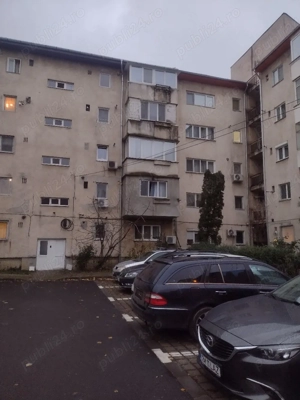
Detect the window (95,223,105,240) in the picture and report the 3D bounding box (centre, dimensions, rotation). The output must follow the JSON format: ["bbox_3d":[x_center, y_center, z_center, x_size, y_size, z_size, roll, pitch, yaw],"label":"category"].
[{"bbox_3d":[-3.318,2.128,20.963,0.639,1.073,0.150,3,-8,-17],"label":"window"}]

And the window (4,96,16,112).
[{"bbox_3d":[-9.073,-6.262,20.316,0.746,1.061,0.150,3,-8,-17],"label":"window"}]

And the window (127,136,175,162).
[{"bbox_3d":[0.228,-3.427,21.462,3.403,1.390,0.200,3,-8,-17],"label":"window"}]

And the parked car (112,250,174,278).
[{"bbox_3d":[0.456,2.984,14.239,4.250,1.440,1.750,3,-8,-16],"label":"parked car"}]

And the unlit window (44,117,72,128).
[{"bbox_3d":[-6.161,-5.191,21.079,1.715,0.594,0.150,3,-8,-17],"label":"unlit window"}]

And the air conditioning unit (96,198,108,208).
[{"bbox_3d":[-3.165,0.200,21.020,0.770,0.560,0.300,3,-8,-18],"label":"air conditioning unit"}]

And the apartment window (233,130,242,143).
[{"bbox_3d":[7.096,-5.100,25.271,0.761,0.940,0.150,3,-8,-17],"label":"apartment window"}]

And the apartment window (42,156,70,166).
[{"bbox_3d":[-6.315,-2.570,21.081,1.776,0.554,0.150,3,-9,-18],"label":"apartment window"}]

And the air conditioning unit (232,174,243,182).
[{"bbox_3d":[6.931,-1.741,24.551,0.770,0.560,0.300,3,-8,-18],"label":"air conditioning unit"}]

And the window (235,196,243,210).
[{"bbox_3d":[6.994,0.248,24.504,0.722,1.000,0.150,3,-8,-17],"label":"window"}]

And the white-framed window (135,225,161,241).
[{"bbox_3d":[-0.158,2.371,22.409,1.956,1.110,0.150,3,-9,-18],"label":"white-framed window"}]

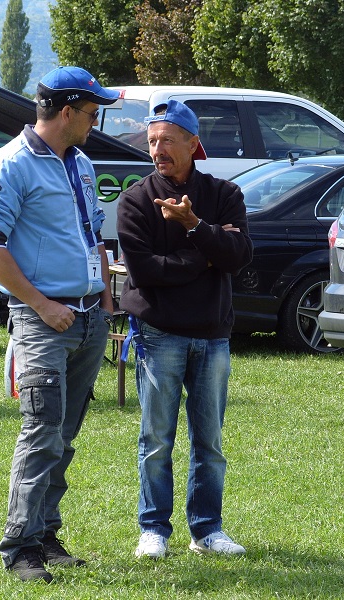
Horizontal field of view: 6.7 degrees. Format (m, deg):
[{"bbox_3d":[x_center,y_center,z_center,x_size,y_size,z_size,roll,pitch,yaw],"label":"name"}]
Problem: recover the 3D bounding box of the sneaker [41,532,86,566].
[{"bbox_3d":[-0.422,0.919,10.900,0.110,0.105,0.295,-3,4,-42],"label":"sneaker"}]

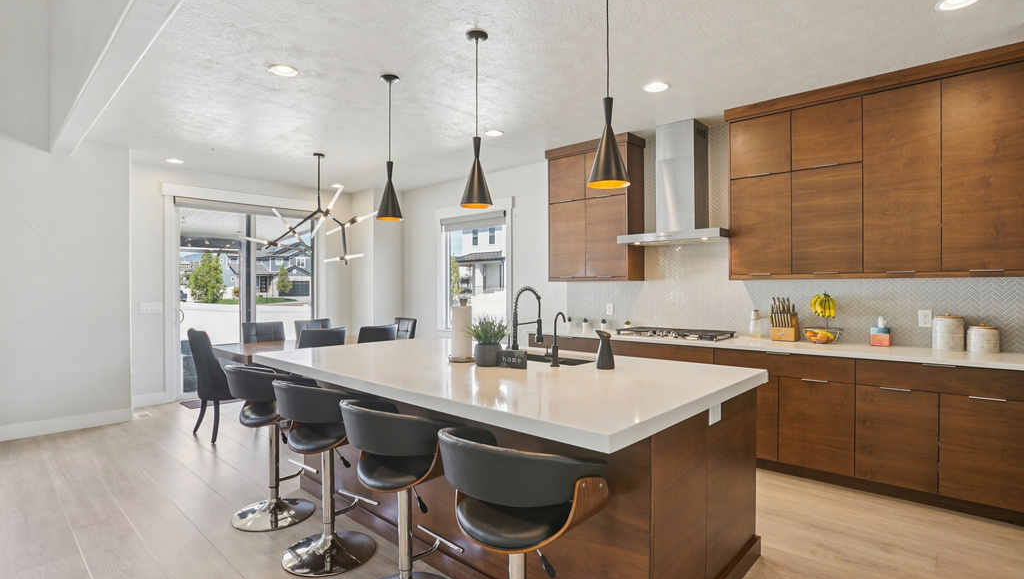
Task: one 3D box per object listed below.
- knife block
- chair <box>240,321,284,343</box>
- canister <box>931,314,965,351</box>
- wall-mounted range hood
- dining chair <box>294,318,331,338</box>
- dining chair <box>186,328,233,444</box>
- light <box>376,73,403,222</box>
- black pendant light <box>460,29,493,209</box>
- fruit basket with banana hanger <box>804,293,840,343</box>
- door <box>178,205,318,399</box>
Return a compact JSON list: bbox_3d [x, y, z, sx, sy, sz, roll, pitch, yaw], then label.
[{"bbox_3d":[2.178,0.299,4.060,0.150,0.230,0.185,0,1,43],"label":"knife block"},{"bbox_3d":[-2.612,0.858,5.686,0.600,0.960,0.460,0,1,43],"label":"chair"},{"bbox_3d":[2.814,0.274,3.297,0.162,0.238,0.162,0,0,43],"label":"canister"},{"bbox_3d":[1.464,-0.928,4.492,0.910,1.040,0.530,0,1,43],"label":"wall-mounted range hood"},{"bbox_3d":[-2.003,0.821,5.552,0.600,0.950,0.460,0,0,43],"label":"dining chair"},{"bbox_3d":[-2.598,0.855,4.770,0.470,0.980,0.600,0,1,43],"label":"dining chair"},{"bbox_3d":[-0.802,-0.934,3.377,0.180,0.965,0.180,0,0,0],"label":"light"},{"bbox_3d":[-0.191,-0.951,2.862,0.180,0.945,0.180,0,0,0],"label":"black pendant light"},{"bbox_3d":[2.264,0.205,3.724,0.240,0.375,0.240,0,0,43],"label":"fruit basket with banana hanger"},{"bbox_3d":[-3.339,0.102,6.595,0.120,2.360,1.760,0,0,43],"label":"door"}]

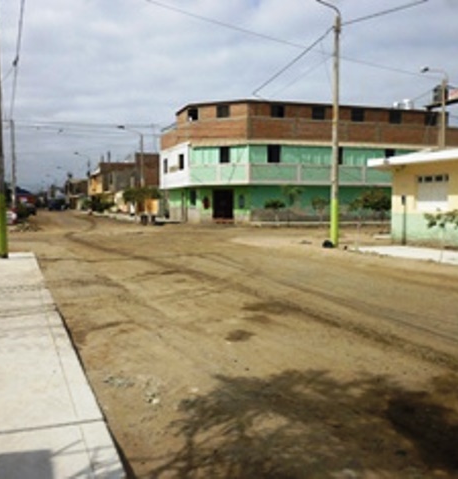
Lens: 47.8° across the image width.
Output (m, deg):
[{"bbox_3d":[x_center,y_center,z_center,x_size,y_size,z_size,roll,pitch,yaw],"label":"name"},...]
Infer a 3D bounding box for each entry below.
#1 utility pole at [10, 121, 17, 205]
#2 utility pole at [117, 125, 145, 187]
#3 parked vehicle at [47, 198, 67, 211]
[{"bbox_3d":[-17.148,-5.500,41.218,0.300,8.150,0.300,-2,4,-22],"label":"utility pole"},{"bbox_3d":[-8.981,-6.123,47.296,2.400,8.550,0.350,-2,4,-22],"label":"utility pole"},{"bbox_3d":[-28.781,-5.441,86.832,1.850,1.750,4.400,-2,4,-22],"label":"parked vehicle"}]

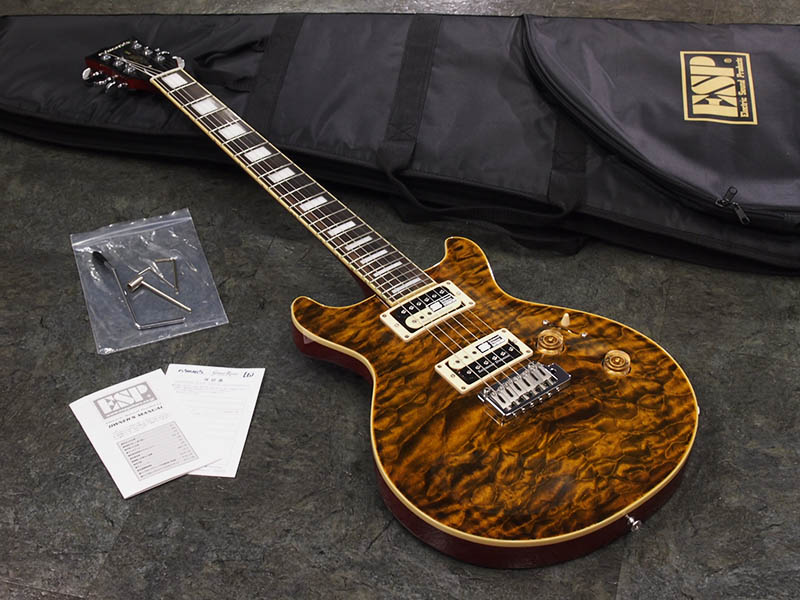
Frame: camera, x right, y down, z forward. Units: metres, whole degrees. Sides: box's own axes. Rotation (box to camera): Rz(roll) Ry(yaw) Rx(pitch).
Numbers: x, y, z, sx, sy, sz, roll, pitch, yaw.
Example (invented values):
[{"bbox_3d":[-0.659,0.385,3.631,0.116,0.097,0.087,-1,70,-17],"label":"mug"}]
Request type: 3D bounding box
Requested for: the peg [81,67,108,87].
[{"bbox_3d":[-0.393,-0.289,1.845,0.034,0.020,0.018,-27,49,-27],"label":"peg"}]

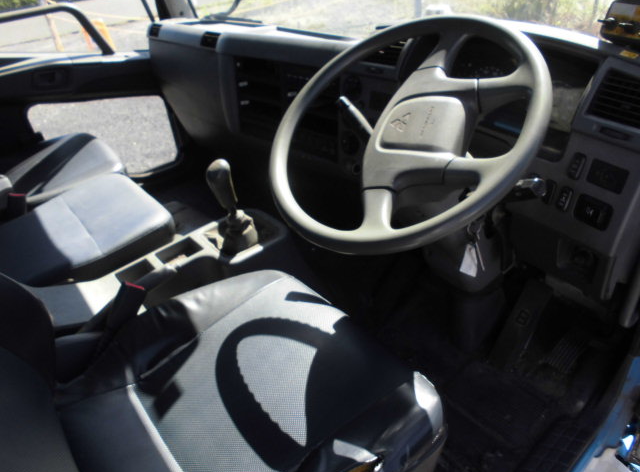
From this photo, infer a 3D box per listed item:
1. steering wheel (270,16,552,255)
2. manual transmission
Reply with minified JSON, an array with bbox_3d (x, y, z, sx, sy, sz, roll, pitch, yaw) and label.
[{"bbox_3d":[0.122,-0.152,0.732,0.426,0.100,0.426,-51,49,-5],"label":"steering wheel"},{"bbox_3d":[-0.188,-0.068,1.008,0.085,0.215,0.085,-30,39,-27],"label":"manual transmission"}]

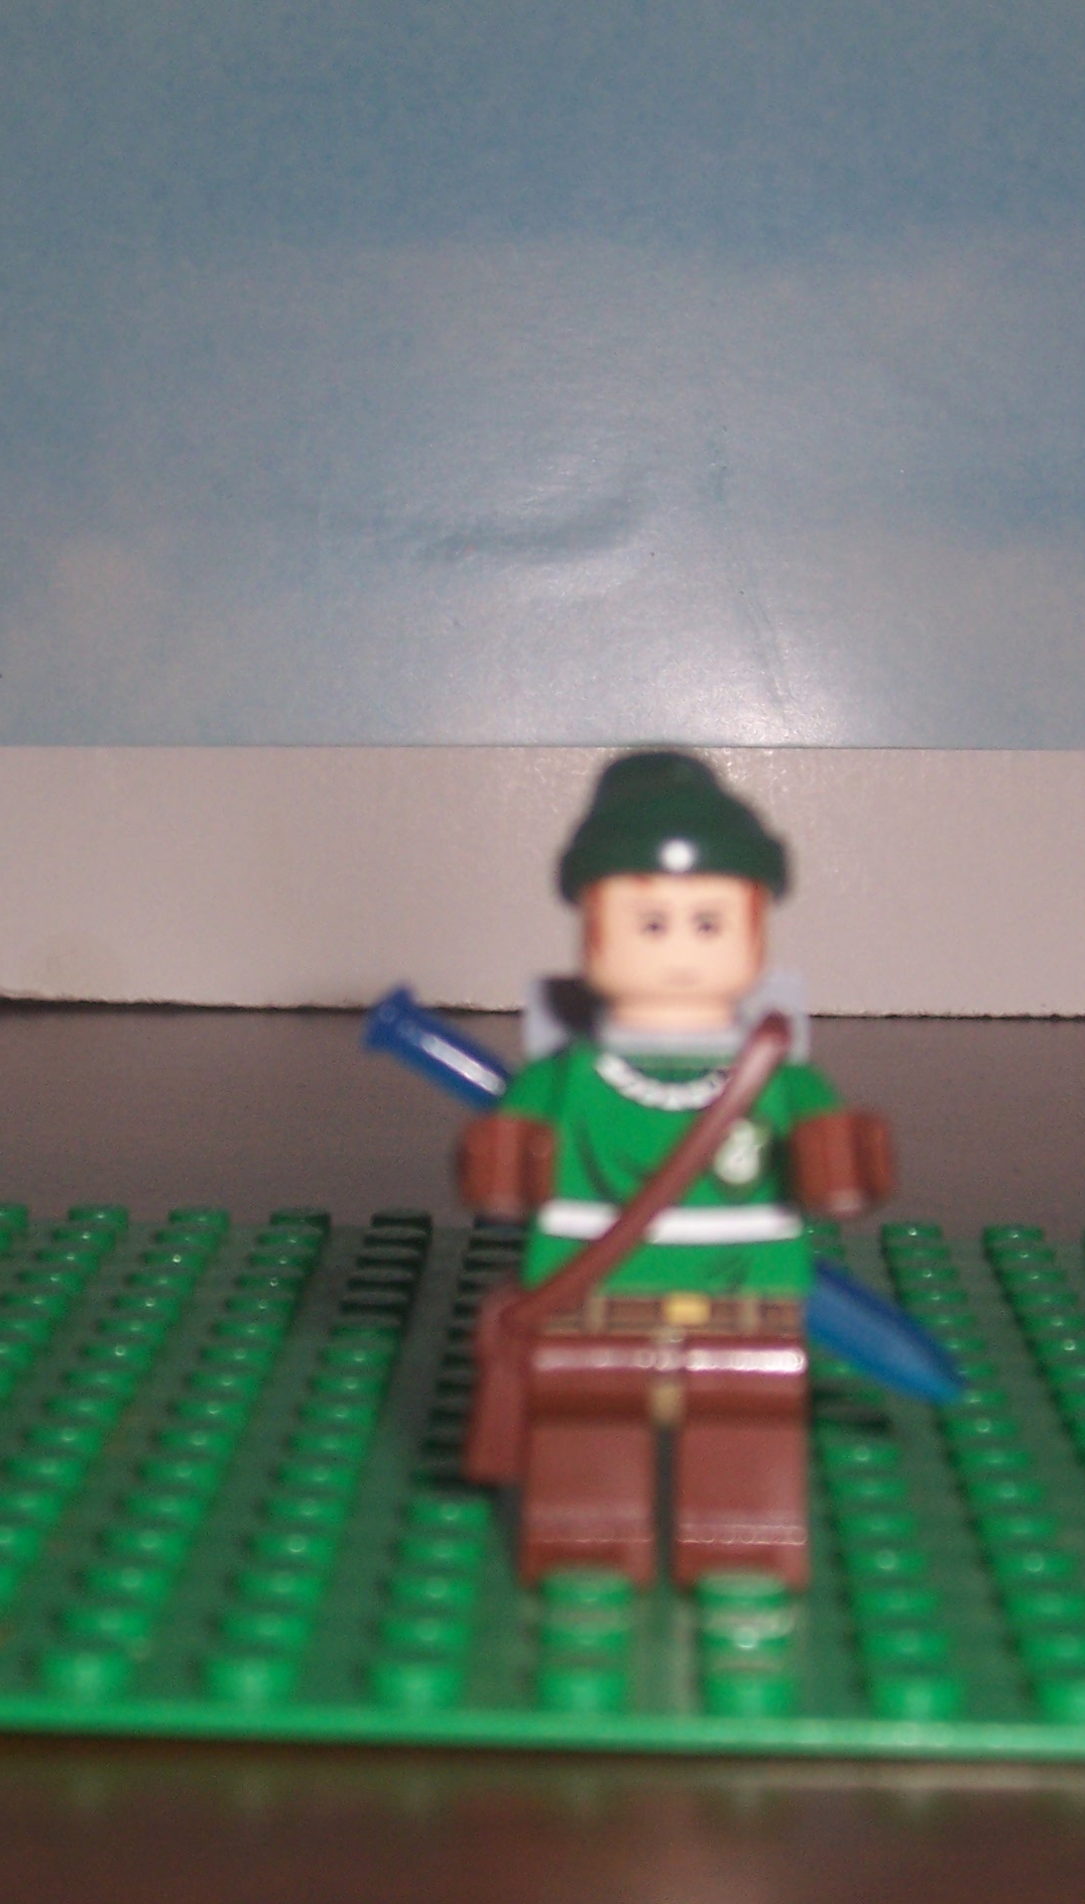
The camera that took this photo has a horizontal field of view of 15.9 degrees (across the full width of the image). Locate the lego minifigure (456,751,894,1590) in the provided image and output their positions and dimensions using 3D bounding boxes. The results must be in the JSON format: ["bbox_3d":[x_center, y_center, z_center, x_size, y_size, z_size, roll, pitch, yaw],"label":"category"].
[{"bbox_3d":[0.007,0.012,0.207,0.022,0.045,0.016,1,7,1],"label":"lego minifigure"}]

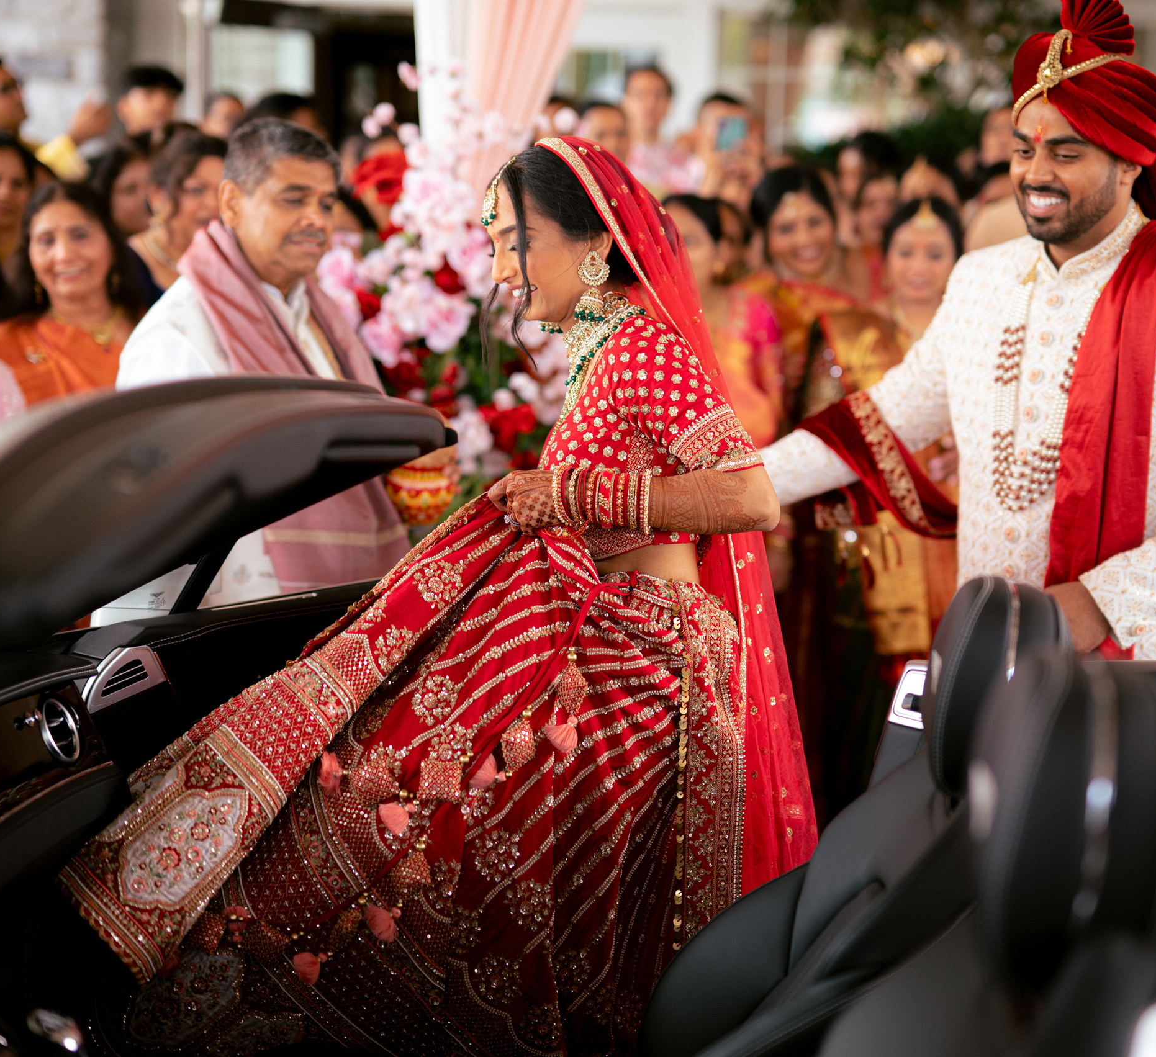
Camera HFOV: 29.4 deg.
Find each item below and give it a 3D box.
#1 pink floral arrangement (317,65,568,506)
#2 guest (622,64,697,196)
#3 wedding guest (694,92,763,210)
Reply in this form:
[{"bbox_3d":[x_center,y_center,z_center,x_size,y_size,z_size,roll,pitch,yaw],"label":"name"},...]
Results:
[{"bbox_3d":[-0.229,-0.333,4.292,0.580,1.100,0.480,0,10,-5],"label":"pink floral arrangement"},{"bbox_3d":[0.243,-0.673,7.548,0.480,1.780,0.320,1,10,5],"label":"guest"},{"bbox_3d":[0.441,-0.465,6.868,0.500,1.750,0.450,2,10,8],"label":"wedding guest"}]

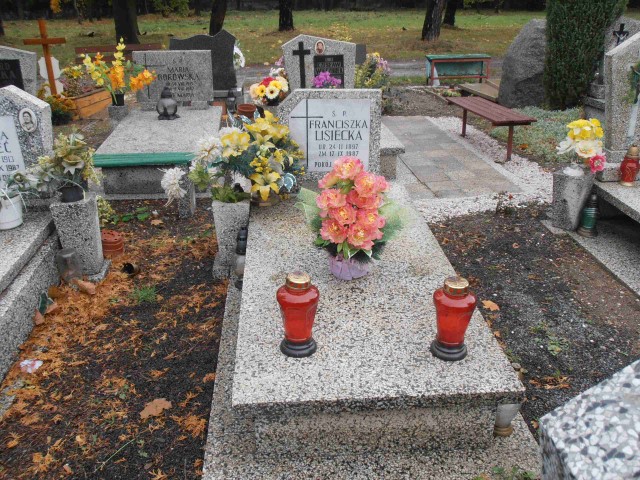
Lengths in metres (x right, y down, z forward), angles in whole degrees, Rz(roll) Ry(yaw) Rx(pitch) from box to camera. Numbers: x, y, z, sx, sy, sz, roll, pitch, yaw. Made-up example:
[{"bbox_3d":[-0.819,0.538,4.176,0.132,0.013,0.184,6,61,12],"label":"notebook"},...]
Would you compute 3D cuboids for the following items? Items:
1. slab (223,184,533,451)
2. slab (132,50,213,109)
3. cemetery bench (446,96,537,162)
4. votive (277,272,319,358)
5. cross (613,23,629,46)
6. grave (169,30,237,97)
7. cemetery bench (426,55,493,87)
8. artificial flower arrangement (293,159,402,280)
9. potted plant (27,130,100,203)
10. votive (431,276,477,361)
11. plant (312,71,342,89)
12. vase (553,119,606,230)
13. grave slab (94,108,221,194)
[{"bbox_3d":[0.115,0.179,2.938,0.850,0.234,2.006,-2,23,-3],"label":"slab"},{"bbox_3d":[-1.242,-1.359,5.824,0.653,0.500,0.090,-3,22,-5],"label":"slab"},{"bbox_3d":[1.452,-0.986,5.993,0.340,0.321,1.200,-5,22,-9],"label":"cemetery bench"},{"bbox_3d":[-0.069,0.234,2.210,0.131,0.275,0.131,-1,24,-3],"label":"votive"},{"bbox_3d":[2.662,-1.798,6.061,0.130,0.240,0.035,-1,24,-3],"label":"cross"},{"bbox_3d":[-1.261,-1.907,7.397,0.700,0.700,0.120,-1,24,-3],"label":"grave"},{"bbox_3d":[1.841,-2.252,9.050,0.800,0.360,0.320,-1,24,-3],"label":"cemetery bench"},{"bbox_3d":[0.113,-0.083,2.702,0.380,0.455,0.300,-1,24,-3],"label":"artificial flower arrangement"},{"bbox_3d":[-1.263,-0.362,3.368,0.340,0.330,0.290,-3,22,-5],"label":"potted plant"},{"bbox_3d":[0.418,0.241,2.140,0.135,0.251,0.135,-2,22,-3],"label":"votive"},{"bbox_3d":[0.064,-1.289,5.738,0.240,0.255,0.210,-1,24,-3],"label":"plant"},{"bbox_3d":[1.530,-0.402,4.082,0.280,0.620,0.270,-1,24,-3],"label":"vase"},{"bbox_3d":[-1.204,-0.762,5.514,0.827,0.300,1.730,-3,22,-5],"label":"grave slab"}]

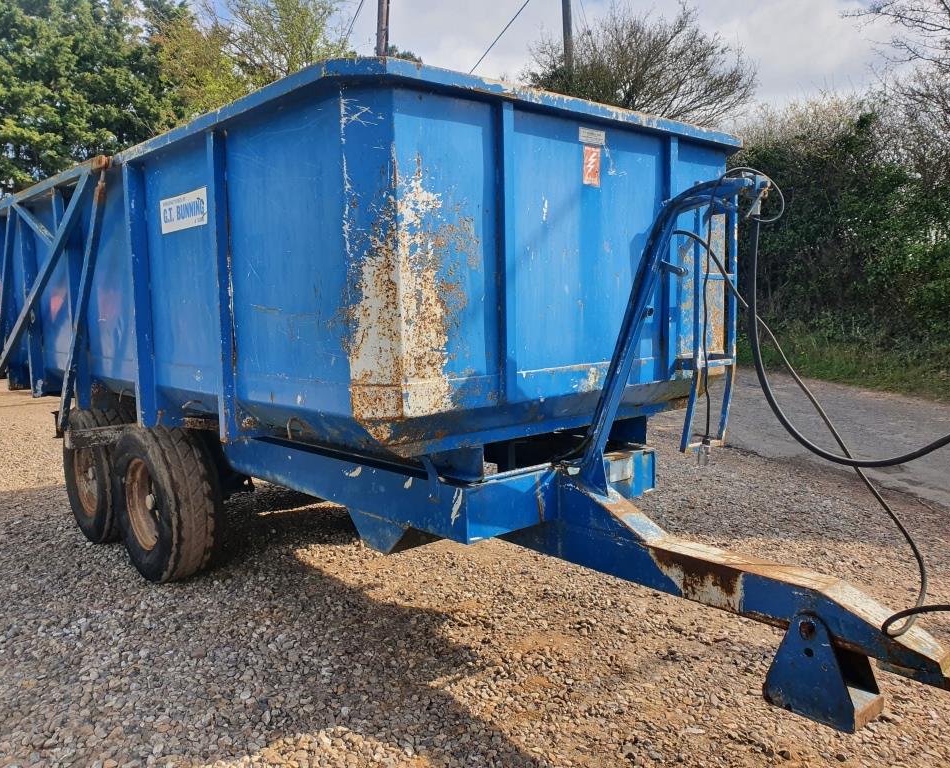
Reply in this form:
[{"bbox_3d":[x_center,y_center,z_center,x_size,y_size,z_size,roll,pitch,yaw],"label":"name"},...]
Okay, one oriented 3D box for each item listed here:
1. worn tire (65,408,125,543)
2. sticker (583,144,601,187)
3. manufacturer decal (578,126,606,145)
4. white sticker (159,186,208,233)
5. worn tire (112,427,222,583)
[{"bbox_3d":[-2.579,0.640,5.361,0.319,0.906,0.906,-6,8,-42],"label":"worn tire"},{"bbox_3d":[0.474,-0.871,3.083,0.101,0.150,0.004,-6,8,-42],"label":"sticker"},{"bbox_3d":[0.471,-0.989,3.071,0.164,0.053,0.004,-6,8,-42],"label":"manufacturer decal"},{"bbox_3d":[-1.288,-0.757,3.394,0.005,0.153,0.502,-6,8,-42],"label":"white sticker"},{"bbox_3d":[-1.857,0.706,4.575,0.319,0.906,0.906,-6,8,-42],"label":"worn tire"}]

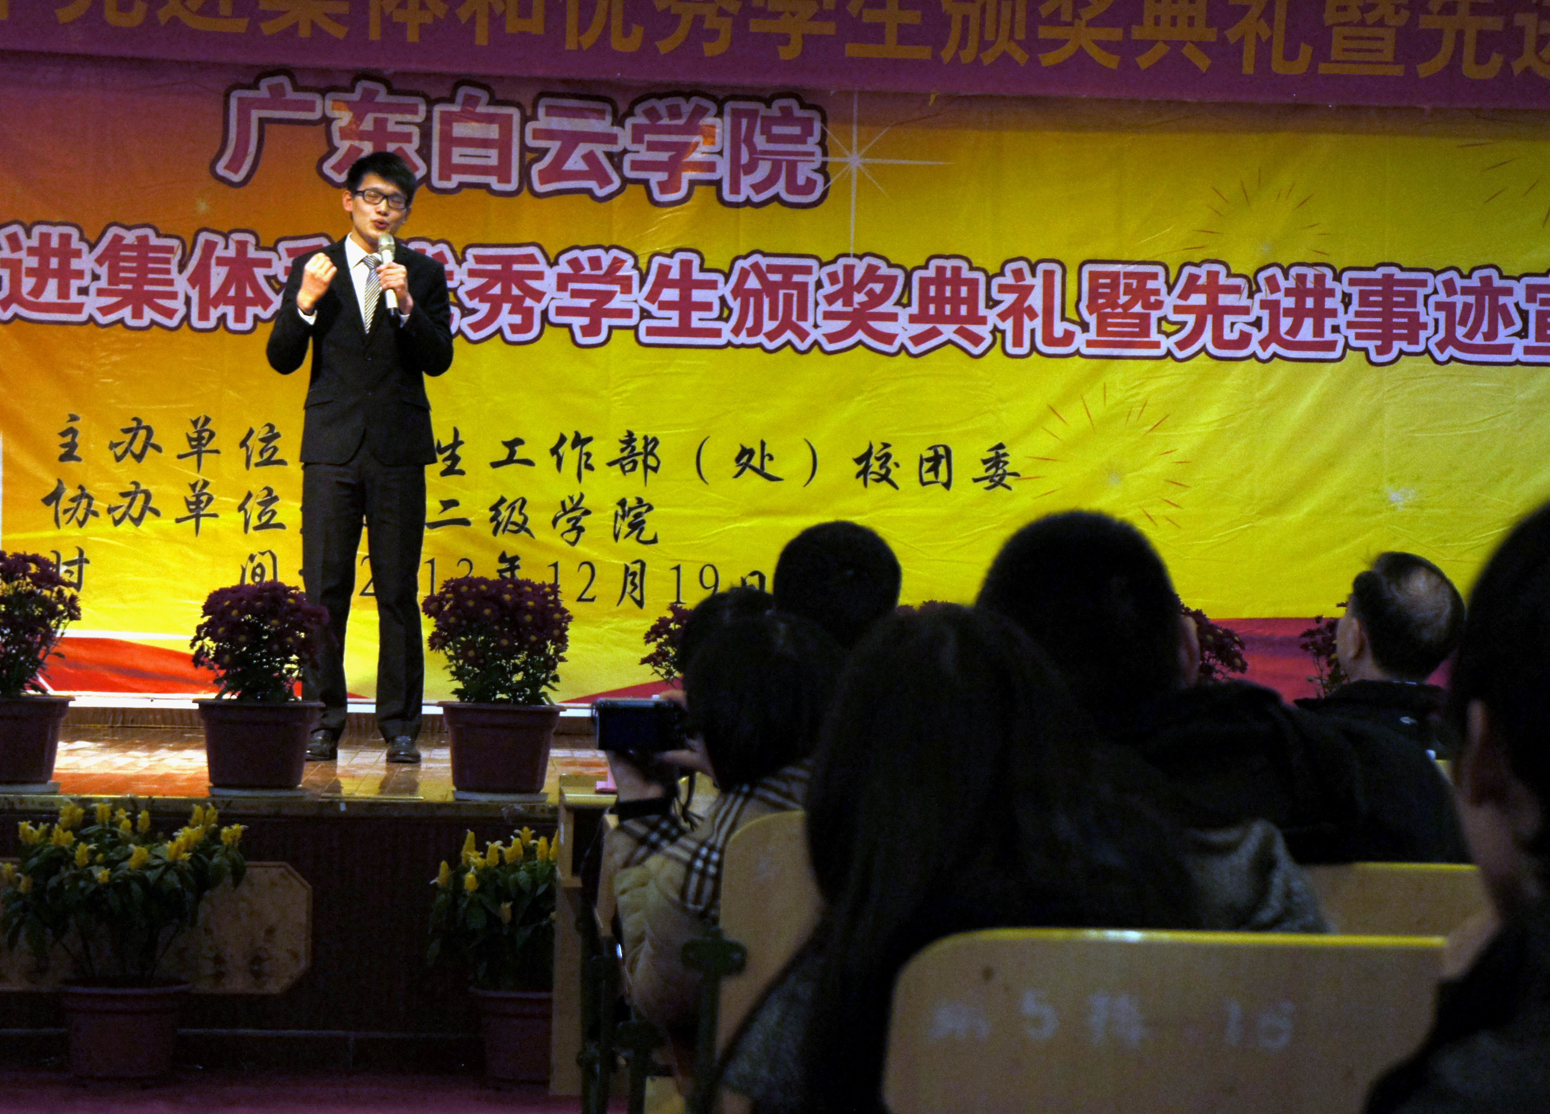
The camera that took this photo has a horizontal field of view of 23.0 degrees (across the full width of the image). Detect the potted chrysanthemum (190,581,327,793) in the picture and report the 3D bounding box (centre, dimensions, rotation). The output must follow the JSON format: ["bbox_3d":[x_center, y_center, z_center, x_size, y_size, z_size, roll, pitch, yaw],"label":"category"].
[{"bbox_3d":[-1.230,0.309,9.080,0.325,0.510,0.325,1,-1,-4],"label":"potted chrysanthemum"}]

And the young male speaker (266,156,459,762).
[{"bbox_3d":[-1.203,-0.293,10.985,0.540,1.757,0.480,1,-1,-5],"label":"young male speaker"}]

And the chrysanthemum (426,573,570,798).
[{"bbox_3d":[-0.666,0.310,9.130,0.355,0.530,0.345,1,-1,-4],"label":"chrysanthemum"}]

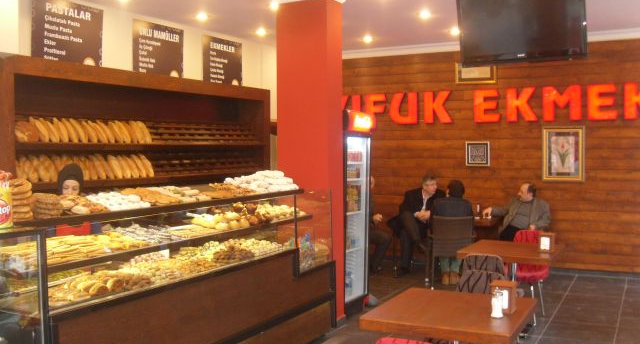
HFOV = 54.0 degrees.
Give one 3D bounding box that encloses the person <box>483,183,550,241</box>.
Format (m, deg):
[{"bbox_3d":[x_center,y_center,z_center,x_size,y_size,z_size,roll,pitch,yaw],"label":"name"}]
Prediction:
[{"bbox_3d":[2.492,0.752,7.890,0.820,1.220,0.620,-2,2,-28],"label":"person"}]

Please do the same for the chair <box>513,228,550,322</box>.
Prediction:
[{"bbox_3d":[2.032,1.026,6.186,0.440,0.840,0.530,0,2,28],"label":"chair"}]

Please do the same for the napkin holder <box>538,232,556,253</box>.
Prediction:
[{"bbox_3d":[2.015,0.626,5.565,0.130,0.165,0.115,1,2,28],"label":"napkin holder"}]

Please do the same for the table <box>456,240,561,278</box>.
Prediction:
[{"bbox_3d":[1.755,1.083,5.791,0.790,0.750,0.820,0,2,28],"label":"table"}]

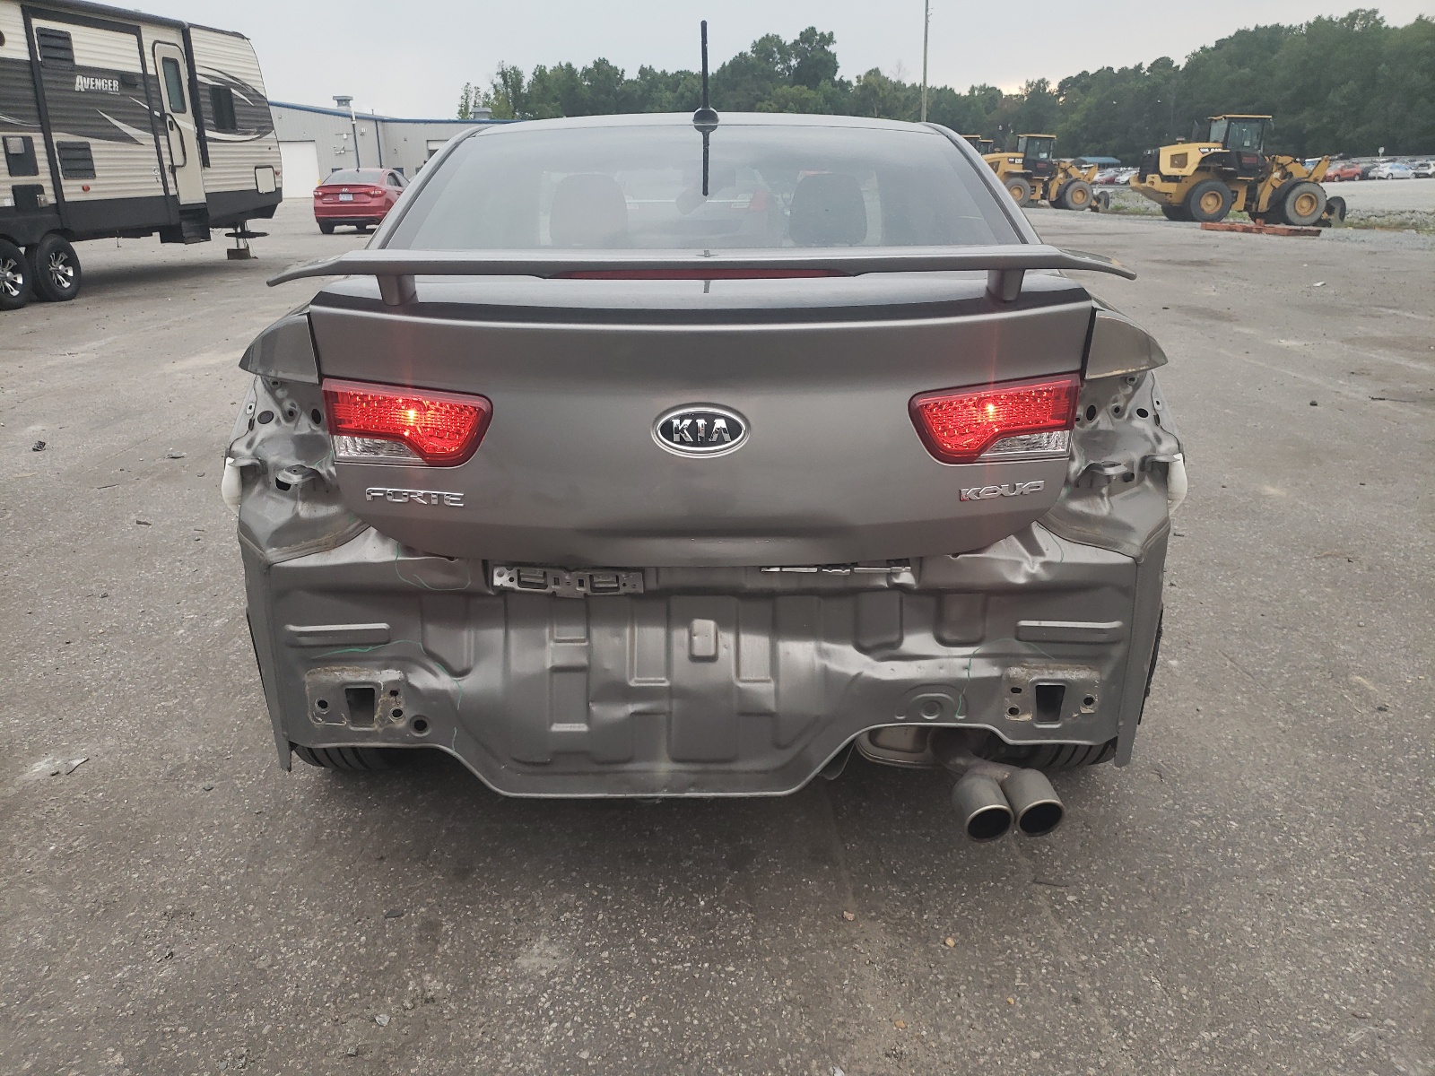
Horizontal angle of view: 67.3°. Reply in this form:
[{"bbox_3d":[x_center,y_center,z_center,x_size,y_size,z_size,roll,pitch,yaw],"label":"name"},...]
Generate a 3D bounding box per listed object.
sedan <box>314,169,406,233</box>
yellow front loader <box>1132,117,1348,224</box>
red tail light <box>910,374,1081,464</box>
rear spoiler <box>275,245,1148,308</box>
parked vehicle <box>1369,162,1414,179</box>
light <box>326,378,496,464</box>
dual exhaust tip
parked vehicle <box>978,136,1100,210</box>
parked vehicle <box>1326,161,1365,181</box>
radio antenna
[{"bbox_3d":[-8.647,-8.513,27.178,1.865,1.475,4.855,-1,18,-2],"label":"sedan"},{"bbox_3d":[16.819,-12.003,35.000,6.700,3.350,2.500,-1,18,-3],"label":"yellow front loader"},{"bbox_3d":[0.381,-0.162,1.475,0.225,0.108,0.080,-4,19,-11],"label":"red tail light"},{"bbox_3d":[-0.021,-0.363,1.481,1.170,0.088,0.190,-1,18,0],"label":"rear spoiler"},{"bbox_3d":[62.407,-33.791,99.500,4.600,1.460,1.800,-5,19,-14],"label":"parked vehicle"},{"bbox_3d":[-0.422,-0.159,1.474,0.225,0.108,0.080,3,19,11],"label":"light"},{"bbox_3d":[0.429,0.392,1.586,0.142,0.072,0.120,-1,18,0],"label":"dual exhaust tip"},{"bbox_3d":[15.186,-17.436,51.500,6.700,3.350,2.500,-2,18,-4],"label":"parked vehicle"},{"bbox_3d":[54.167,-31.826,94.000,4.300,1.550,1.780,-9,20,-23],"label":"parked vehicle"},{"bbox_3d":[-0.029,-1.052,2.430,0.058,0.225,0.075,-1,40,0],"label":"radio antenna"}]

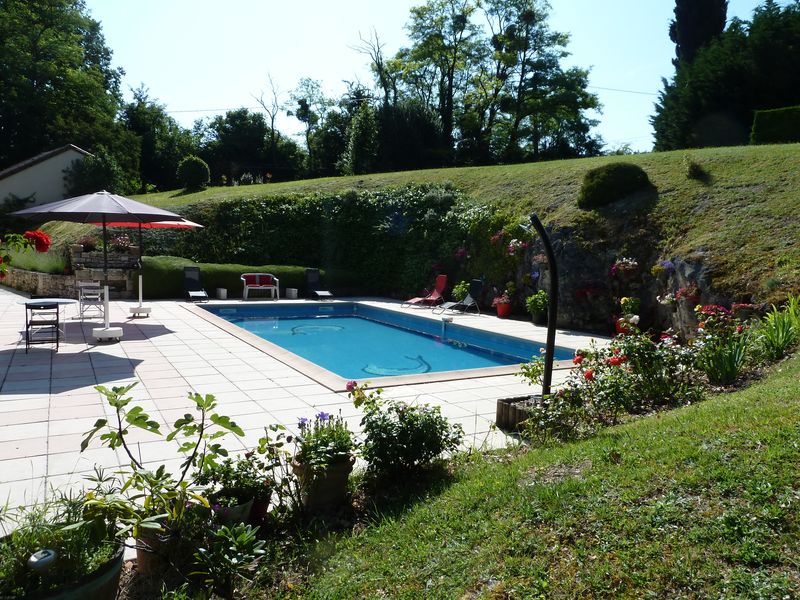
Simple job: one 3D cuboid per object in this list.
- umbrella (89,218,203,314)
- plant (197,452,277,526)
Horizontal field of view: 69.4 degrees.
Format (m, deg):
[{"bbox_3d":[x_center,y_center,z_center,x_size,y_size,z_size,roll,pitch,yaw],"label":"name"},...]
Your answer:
[{"bbox_3d":[-6.280,-0.958,13.979,3.050,2.600,3.050,-1,6,-31],"label":"umbrella"},{"bbox_3d":[-1.033,1.186,3.744,0.500,0.460,0.460,1,5,-15],"label":"plant"}]

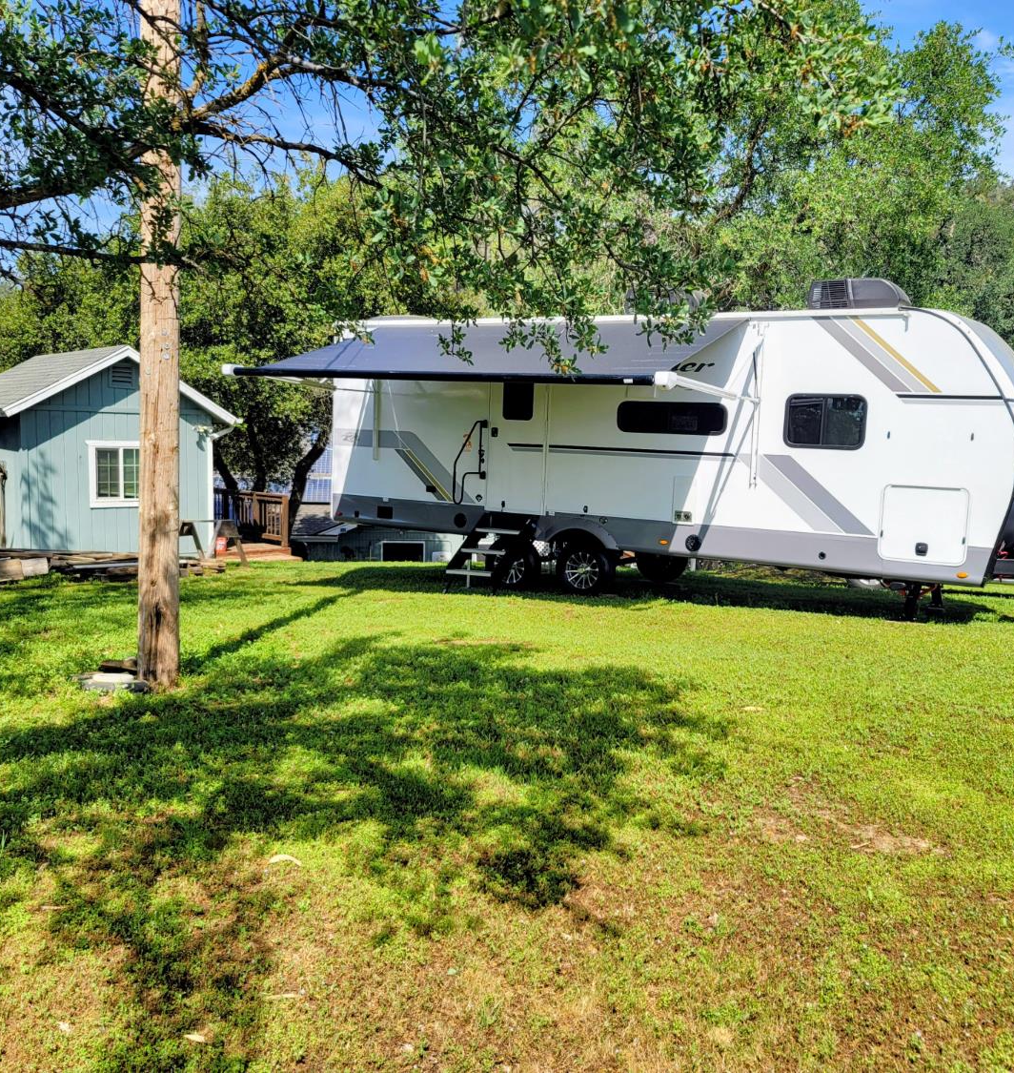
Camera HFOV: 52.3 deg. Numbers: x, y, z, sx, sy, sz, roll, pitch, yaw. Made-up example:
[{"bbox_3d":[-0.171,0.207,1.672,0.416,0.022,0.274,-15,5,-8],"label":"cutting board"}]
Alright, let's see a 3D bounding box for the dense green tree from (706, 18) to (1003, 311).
[{"bbox_3d":[5.955,-4.389,18.083,5.500,8.882,5.200,4,7,17],"label":"dense green tree"}]

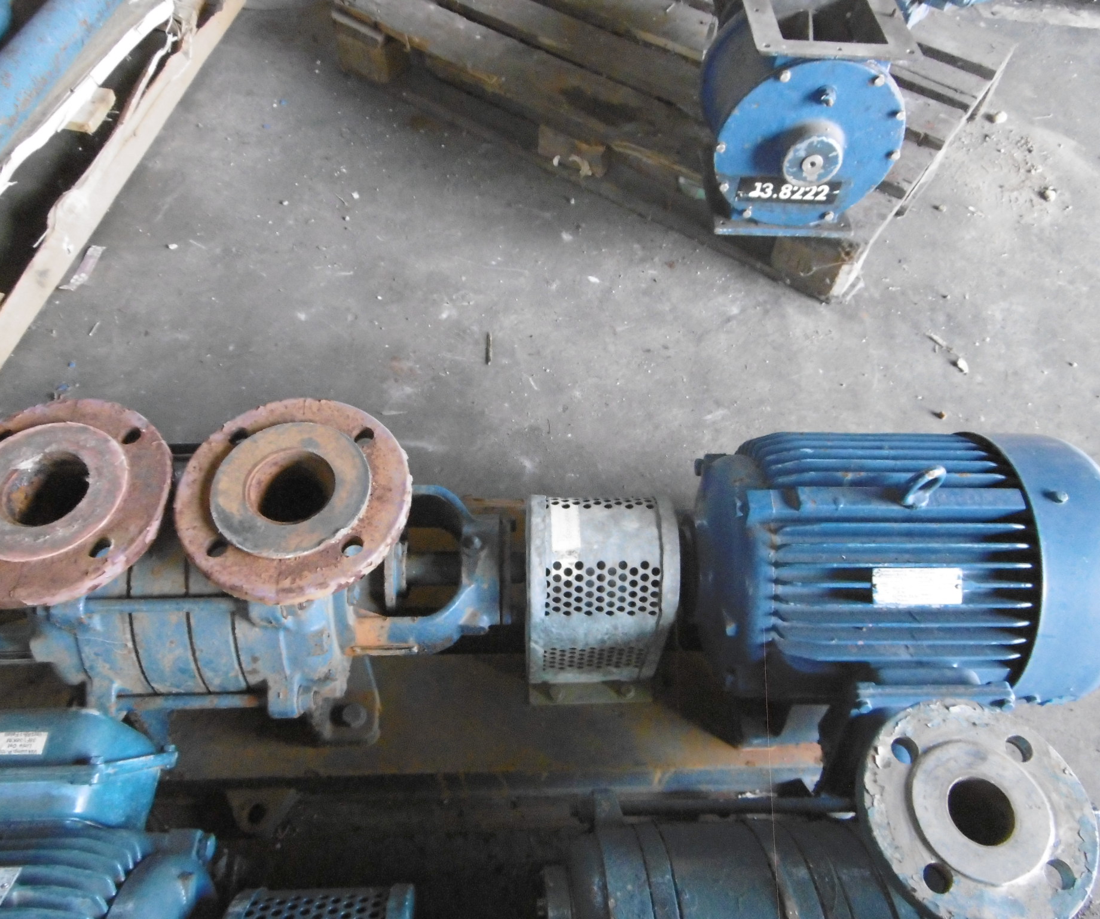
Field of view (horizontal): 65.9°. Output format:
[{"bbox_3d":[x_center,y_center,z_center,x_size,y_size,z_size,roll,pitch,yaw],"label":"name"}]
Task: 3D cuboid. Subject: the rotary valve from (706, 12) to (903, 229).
[{"bbox_3d":[0.397,-0.564,1.357,0.283,0.311,0.323,2,55,0],"label":"rotary valve"}]

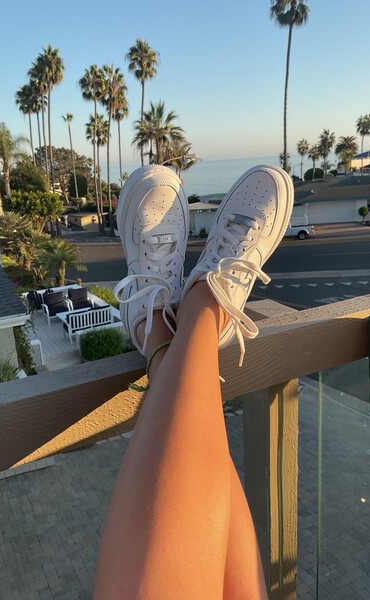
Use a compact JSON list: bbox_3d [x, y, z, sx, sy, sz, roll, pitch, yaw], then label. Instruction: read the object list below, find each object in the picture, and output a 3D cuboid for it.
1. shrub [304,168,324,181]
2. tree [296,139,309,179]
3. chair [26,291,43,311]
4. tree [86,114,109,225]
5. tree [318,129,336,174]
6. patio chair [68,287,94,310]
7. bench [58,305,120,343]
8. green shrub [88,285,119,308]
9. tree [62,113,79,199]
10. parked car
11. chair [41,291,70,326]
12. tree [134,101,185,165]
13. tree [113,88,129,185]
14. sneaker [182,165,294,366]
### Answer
[{"bbox_3d":[21.969,-21.202,85.280,3.382,2.145,3.382,-3,15,0],"label":"shrub"},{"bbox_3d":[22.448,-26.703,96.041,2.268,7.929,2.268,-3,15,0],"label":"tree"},{"bbox_3d":[-4.887,0.050,16.600,0.720,0.820,0.680,-11,17,-25],"label":"chair"},{"bbox_3d":[-8.724,-12.636,51.596,2.300,12.078,2.300,-3,15,0],"label":"tree"},{"bbox_3d":[23.076,-22.169,81.406,2.900,10.642,2.900,-3,15,0],"label":"tree"},{"bbox_3d":[-3.351,0.094,16.158,0.720,0.850,0.800,-11,17,-25],"label":"patio chair"},{"bbox_3d":[-2.872,0.677,14.701,1.220,0.860,0.700,-12,17,-28],"label":"bench"},{"bbox_3d":[-2.594,-0.016,16.200,0.900,0.800,2.000,-11,17,-25],"label":"green shrub"},{"bbox_3d":[-17.687,-22.380,79.805,2.327,13.908,2.327,-3,15,0],"label":"tree"},{"bbox_3d":[7.911,-5.741,40.808,4.900,1.660,1.750,-4,15,-4],"label":"parked car"},{"bbox_3d":[-4.031,0.236,15.779,0.720,0.850,0.800,-11,17,-25],"label":"chair"},{"bbox_3d":[-2.455,-14.103,53.776,5.172,13.529,5.172,-3,15,0],"label":"tree"},{"bbox_3d":[-7.538,-16.570,60.150,2.200,16.268,2.200,-3,15,0],"label":"tree"},{"bbox_3d":[0.070,-0.076,0.708,0.104,0.290,0.115,20,-5,17],"label":"sneaker"}]

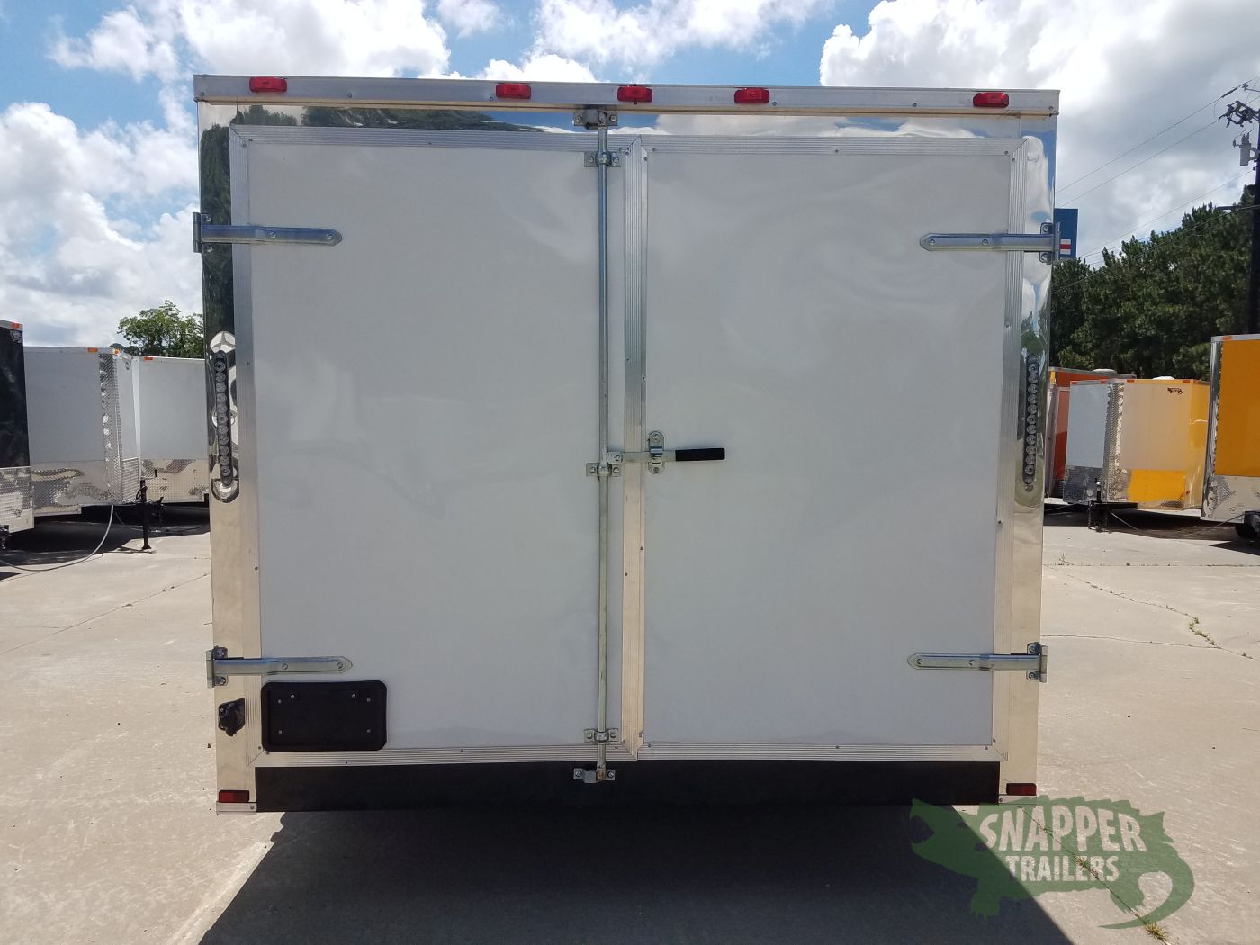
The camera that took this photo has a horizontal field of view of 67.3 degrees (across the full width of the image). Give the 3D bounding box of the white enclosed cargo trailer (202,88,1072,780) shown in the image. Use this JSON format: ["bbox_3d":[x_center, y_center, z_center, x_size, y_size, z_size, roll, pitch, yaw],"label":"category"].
[{"bbox_3d":[-0.090,-0.059,5.922,2.590,2.606,6.000,0,4,-2],"label":"white enclosed cargo trailer"}]

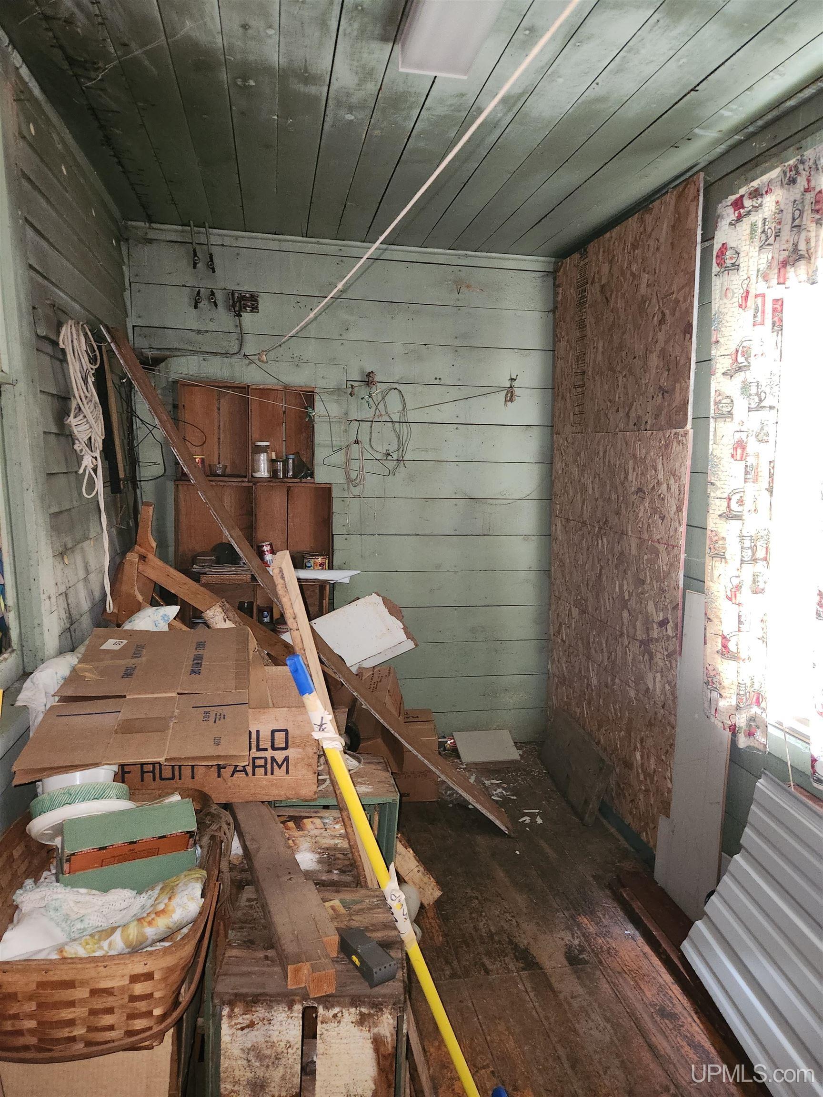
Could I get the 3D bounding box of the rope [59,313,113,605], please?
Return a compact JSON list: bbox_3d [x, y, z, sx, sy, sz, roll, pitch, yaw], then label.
[{"bbox_3d":[-0.977,-0.226,2.205,0.110,0.860,0.180,0,7,-11],"label":"rope"}]

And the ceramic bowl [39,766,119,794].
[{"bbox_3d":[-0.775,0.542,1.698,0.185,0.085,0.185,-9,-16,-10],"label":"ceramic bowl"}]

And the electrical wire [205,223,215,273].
[{"bbox_3d":[-0.880,-1.311,3.189,0.046,0.207,0.055,0,7,-11],"label":"electrical wire"}]

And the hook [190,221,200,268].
[{"bbox_3d":[-0.941,-1.306,3.153,0.045,0.180,0.100,0,7,-11],"label":"hook"}]

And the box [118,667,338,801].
[{"bbox_3d":[-0.588,0.560,2.230,0.600,0.270,0.390,0,7,-8],"label":"box"}]

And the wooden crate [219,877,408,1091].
[{"bbox_3d":[-0.215,1.052,1.584,0.349,0.450,0.347,1,7,-3],"label":"wooden crate"}]

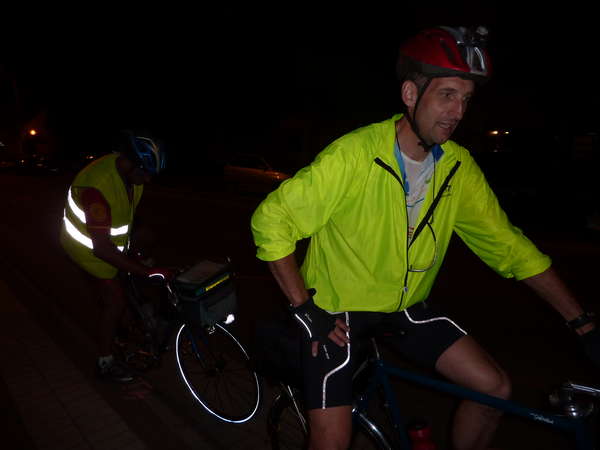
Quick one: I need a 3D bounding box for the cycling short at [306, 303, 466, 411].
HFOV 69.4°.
[{"bbox_3d":[0.250,0.360,1.330,0.430,0.390,0.410,8,12,39],"label":"cycling short"}]

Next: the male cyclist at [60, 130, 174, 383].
[{"bbox_3d":[-1.220,0.255,2.880,0.800,1.720,0.580,6,11,34],"label":"male cyclist"}]

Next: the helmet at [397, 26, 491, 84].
[{"bbox_3d":[0.381,-0.452,1.150,0.205,0.160,0.270,-7,26,-35],"label":"helmet"}]

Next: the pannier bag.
[{"bbox_3d":[-0.525,0.383,2.420,0.200,0.250,0.270,7,12,37],"label":"pannier bag"}]

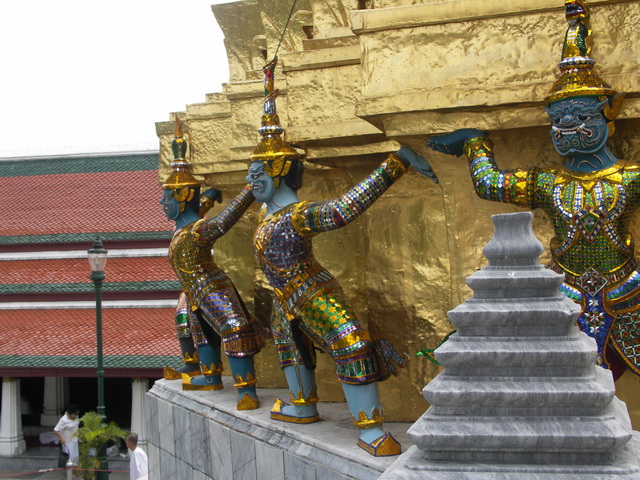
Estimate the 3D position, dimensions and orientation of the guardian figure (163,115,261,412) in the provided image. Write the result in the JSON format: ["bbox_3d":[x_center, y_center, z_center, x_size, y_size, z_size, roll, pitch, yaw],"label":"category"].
[{"bbox_3d":[-0.663,0.107,6.881,0.700,1.800,1.330,-2,0,-26],"label":"guardian figure"}]

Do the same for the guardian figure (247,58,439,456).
[{"bbox_3d":[0.011,0.024,5.410,0.710,1.910,1.360,-2,0,-26],"label":"guardian figure"}]

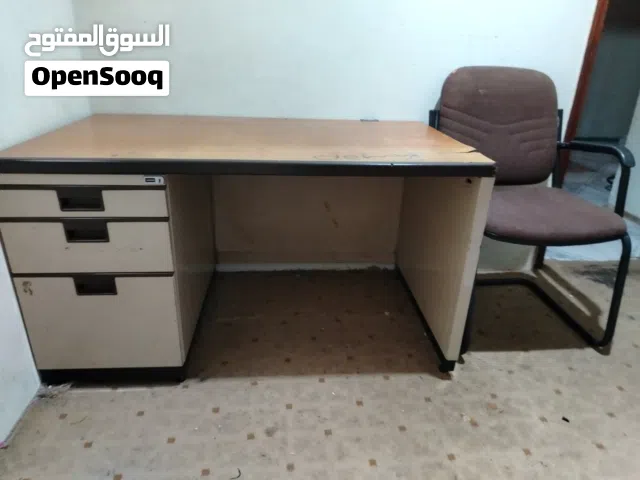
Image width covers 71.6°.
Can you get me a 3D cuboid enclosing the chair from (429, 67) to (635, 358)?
[{"bbox_3d":[0.773,-0.141,1.728,0.578,0.951,0.617,-2,25,-8],"label":"chair"}]

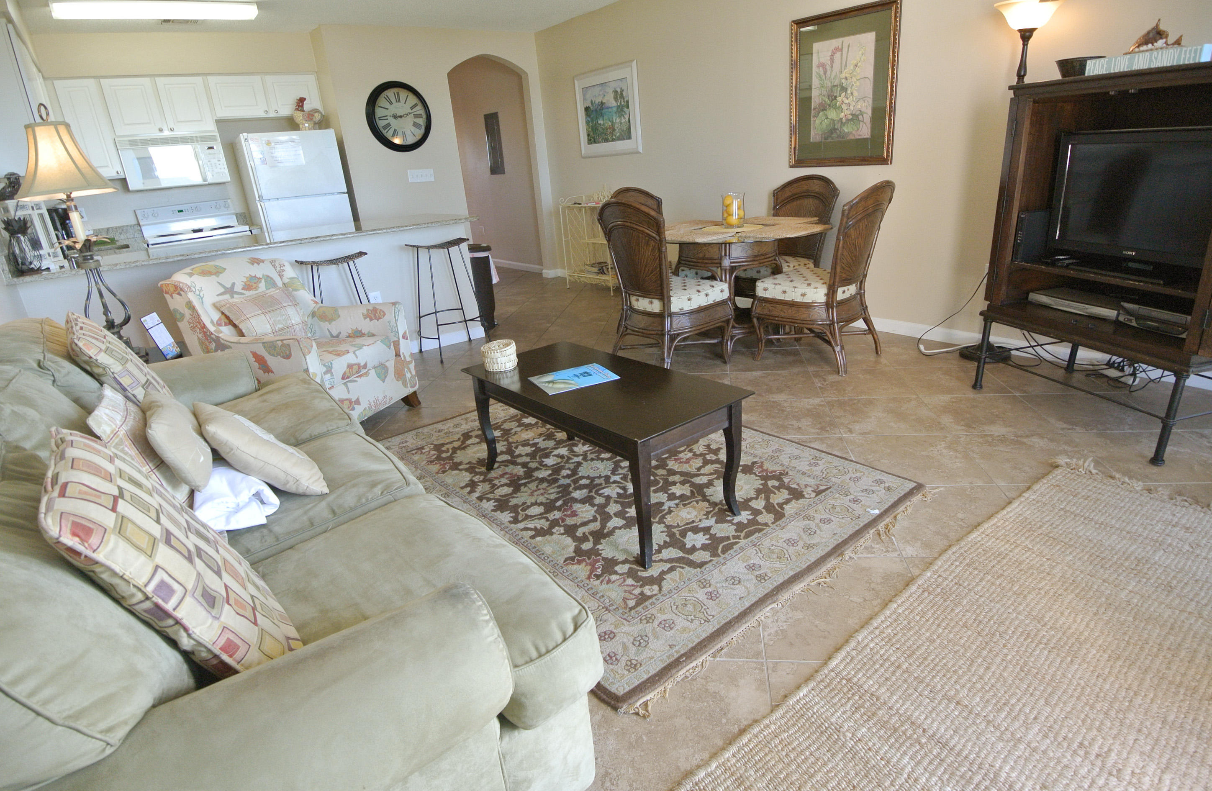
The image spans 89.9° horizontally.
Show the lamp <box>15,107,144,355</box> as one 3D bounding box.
[{"bbox_3d":[-1.972,-0.583,2.309,0.325,0.970,0.325,-20,26,-35],"label":"lamp"}]

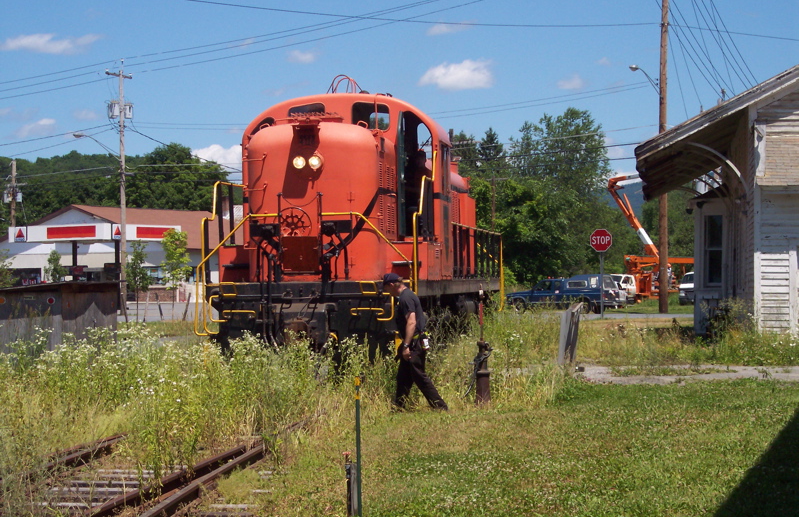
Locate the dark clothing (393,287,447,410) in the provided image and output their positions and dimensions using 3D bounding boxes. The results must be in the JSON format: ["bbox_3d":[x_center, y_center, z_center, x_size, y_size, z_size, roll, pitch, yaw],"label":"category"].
[{"bbox_3d":[0.246,1.109,25.300,0.660,1.500,0.540,0,0,9],"label":"dark clothing"}]

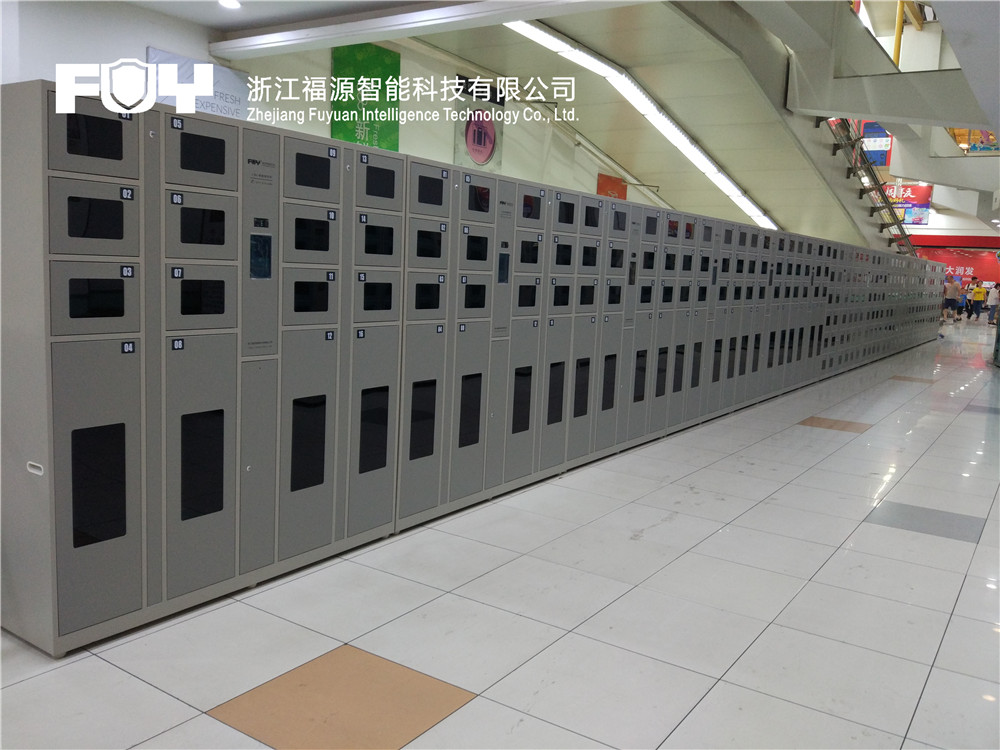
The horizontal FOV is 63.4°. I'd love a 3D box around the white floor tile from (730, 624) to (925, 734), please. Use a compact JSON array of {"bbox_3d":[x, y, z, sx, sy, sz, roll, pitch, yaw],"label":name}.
[{"bbox_3d":[1.174,1.077,2.879,0.600,0.012,0.600,8,9,34],"label":"white floor tile"}]

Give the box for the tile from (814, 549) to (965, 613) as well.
[{"bbox_3d":[1.858,0.973,3.856,0.600,0.012,0.600,7,9,34],"label":"tile"}]

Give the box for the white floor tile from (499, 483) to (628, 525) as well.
[{"bbox_3d":[0.391,0.782,4.860,0.600,0.012,0.600,7,9,34],"label":"white floor tile"}]

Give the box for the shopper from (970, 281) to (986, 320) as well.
[{"bbox_3d":[19.876,-3.082,33.600,0.550,1.650,0.360,8,9,34],"label":"shopper"}]

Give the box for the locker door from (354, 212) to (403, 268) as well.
[{"bbox_3d":[-0.587,-0.646,3.885,0.020,0.248,0.321,7,9,34],"label":"locker door"}]

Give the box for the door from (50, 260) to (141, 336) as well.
[{"bbox_3d":[-1.340,-0.255,2.685,0.020,0.239,0.302,8,9,34],"label":"door"}]

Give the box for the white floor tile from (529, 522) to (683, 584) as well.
[{"bbox_3d":[0.536,0.895,4.045,0.600,0.012,0.600,8,9,34],"label":"white floor tile"}]

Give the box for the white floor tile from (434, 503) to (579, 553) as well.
[{"bbox_3d":[0.048,0.832,4.370,0.600,0.012,0.600,7,9,34],"label":"white floor tile"}]

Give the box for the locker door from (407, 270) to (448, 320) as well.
[{"bbox_3d":[-0.374,-0.398,4.099,0.020,0.239,0.313,8,9,34],"label":"locker door"}]

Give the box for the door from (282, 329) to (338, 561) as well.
[{"bbox_3d":[-0.866,0.305,3.639,0.030,1.018,0.315,8,9,34],"label":"door"}]

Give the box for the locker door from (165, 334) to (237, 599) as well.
[{"bbox_3d":[-1.181,0.350,3.205,0.020,1.021,0.315,7,9,34],"label":"locker door"}]

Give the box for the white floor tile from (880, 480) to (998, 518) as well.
[{"bbox_3d":[2.895,0.825,5.316,0.600,0.012,0.600,7,9,34],"label":"white floor tile"}]

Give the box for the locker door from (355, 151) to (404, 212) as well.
[{"bbox_3d":[-0.567,-0.899,3.794,0.020,0.245,0.314,7,9,34],"label":"locker door"}]

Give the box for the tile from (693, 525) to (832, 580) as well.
[{"bbox_3d":[1.386,0.917,4.220,0.600,0.012,0.600,7,9,34],"label":"tile"}]

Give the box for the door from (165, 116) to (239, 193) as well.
[{"bbox_3d":[-1.126,-0.827,3.041,0.030,0.246,0.314,8,9,34],"label":"door"}]

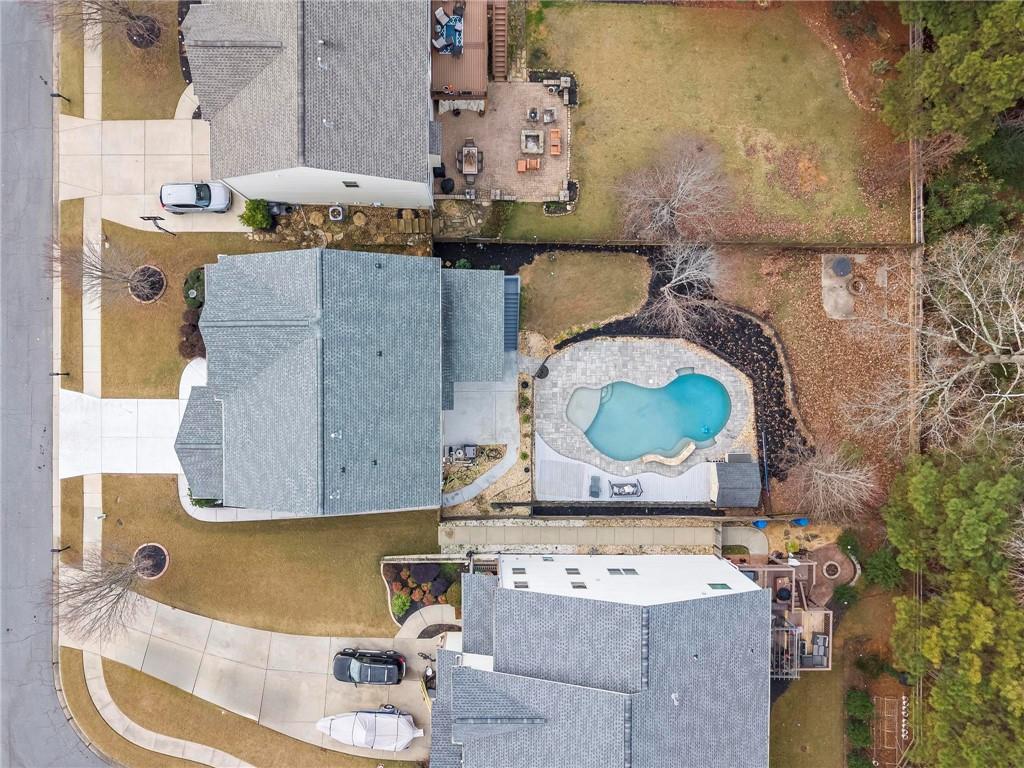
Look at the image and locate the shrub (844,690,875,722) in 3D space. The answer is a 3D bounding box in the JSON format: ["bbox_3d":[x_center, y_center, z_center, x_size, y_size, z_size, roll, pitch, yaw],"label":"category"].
[{"bbox_3d":[24.053,22.152,49.073,1.600,1.500,1.750,0,91,-2],"label":"shrub"}]

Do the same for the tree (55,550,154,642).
[{"bbox_3d":[-24.004,11.884,43.700,5.300,7.400,5.300,0,91,-1],"label":"tree"}]

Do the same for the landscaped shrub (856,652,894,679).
[{"bbox_3d":[25.064,19.518,49.227,2.100,1.200,1.500,0,91,-2],"label":"landscaped shrub"}]

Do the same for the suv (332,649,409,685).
[{"bbox_3d":[-9.405,18.798,46.965,4.830,1.760,1.930,2,90,-2],"label":"suv"}]

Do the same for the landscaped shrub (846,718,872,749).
[{"bbox_3d":[24.637,24.779,50.338,1.700,1.500,1.900,0,91,-1],"label":"landscaped shrub"}]

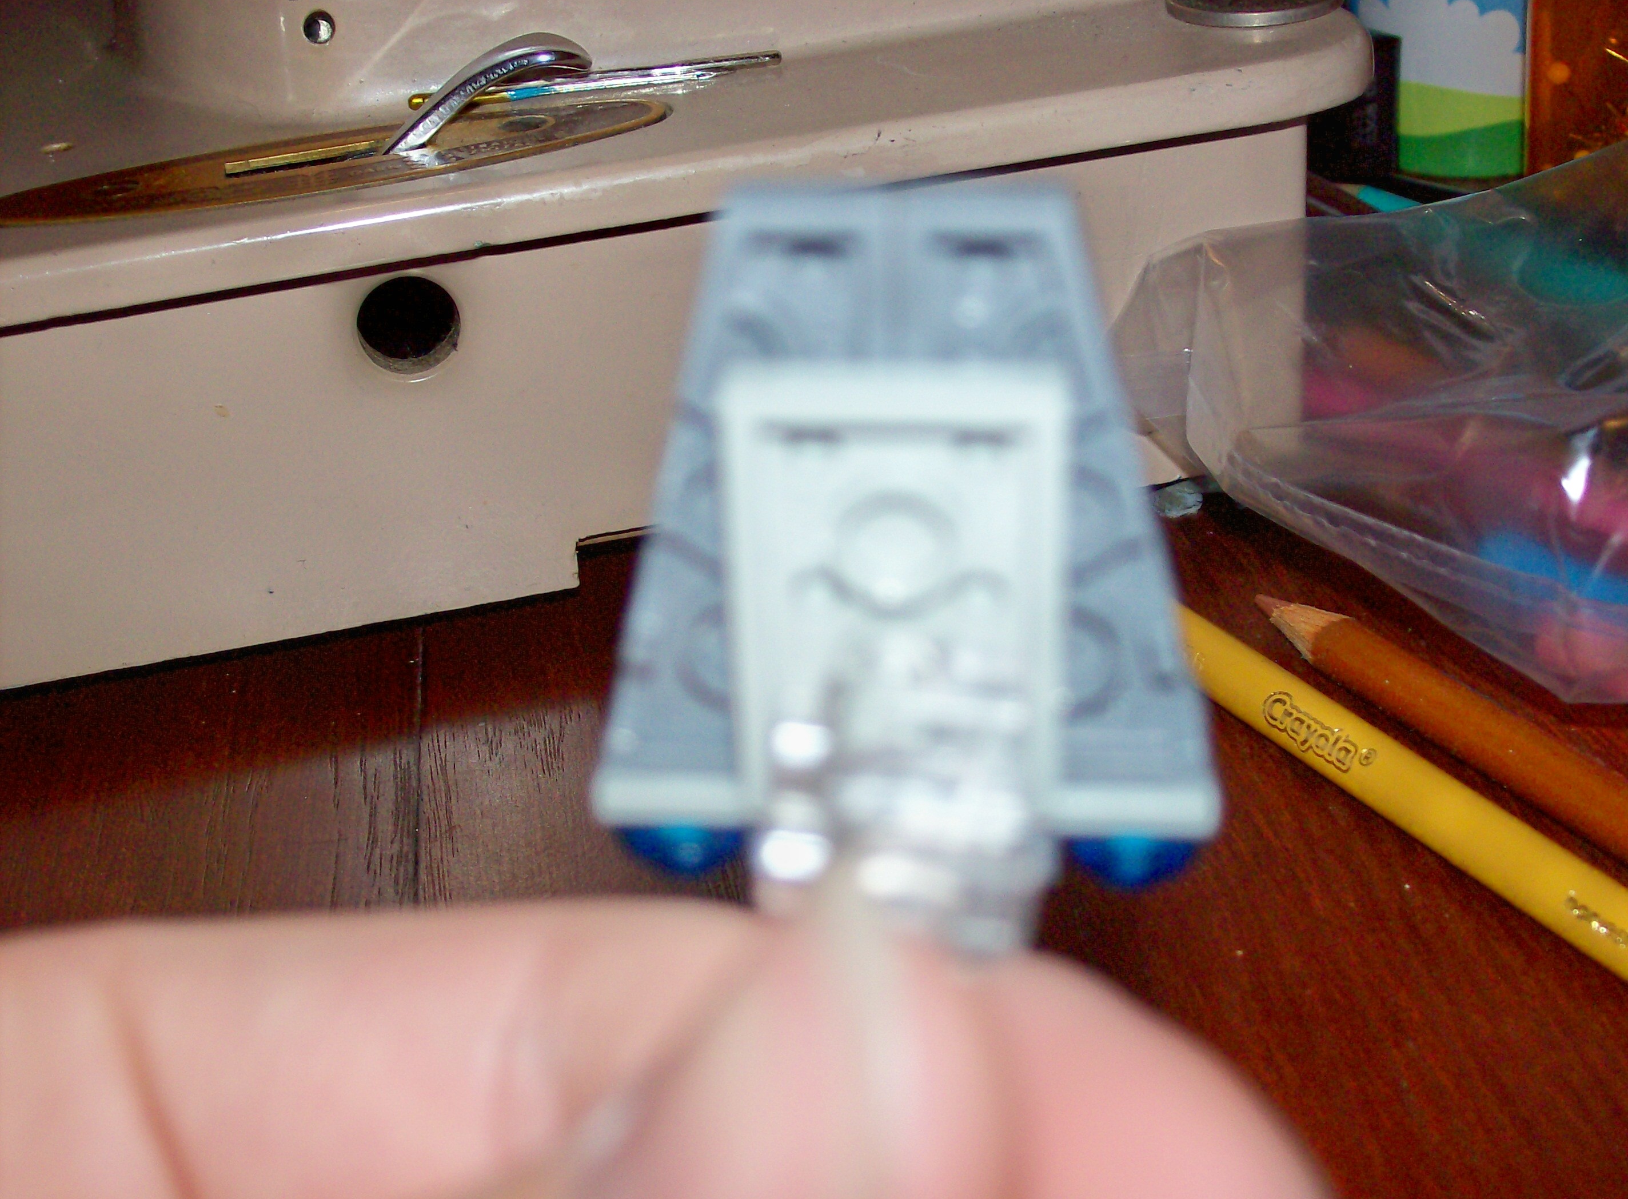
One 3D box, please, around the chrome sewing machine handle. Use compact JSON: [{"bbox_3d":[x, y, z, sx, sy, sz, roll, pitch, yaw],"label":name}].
[{"bbox_3d":[-0.038,-0.059,0.303,0.025,0.011,0.006,-10,29,-9],"label":"chrome sewing machine handle"}]

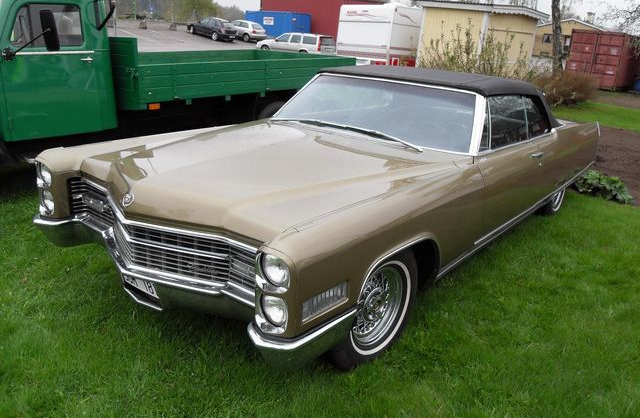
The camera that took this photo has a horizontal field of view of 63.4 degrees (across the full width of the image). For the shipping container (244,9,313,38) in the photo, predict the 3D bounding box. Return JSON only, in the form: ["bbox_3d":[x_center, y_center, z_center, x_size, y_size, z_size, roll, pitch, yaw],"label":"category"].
[{"bbox_3d":[-4.122,-17.687,49.762,6.060,2.500,2.440,17,23,35],"label":"shipping container"}]

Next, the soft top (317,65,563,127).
[{"bbox_3d":[1.180,-1.045,4.854,1.550,0.480,2.200,17,23,34],"label":"soft top"}]

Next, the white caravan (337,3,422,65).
[{"bbox_3d":[3.298,-8.225,25.019,2.400,2.620,6.600,12,20,23],"label":"white caravan"}]

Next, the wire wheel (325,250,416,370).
[{"bbox_3d":[0.253,0.493,2.786,0.220,0.710,0.710,20,24,39],"label":"wire wheel"}]

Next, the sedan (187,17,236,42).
[{"bbox_3d":[-8.989,-14.809,42.403,4.600,1.430,1.760,22,25,31],"label":"sedan"}]

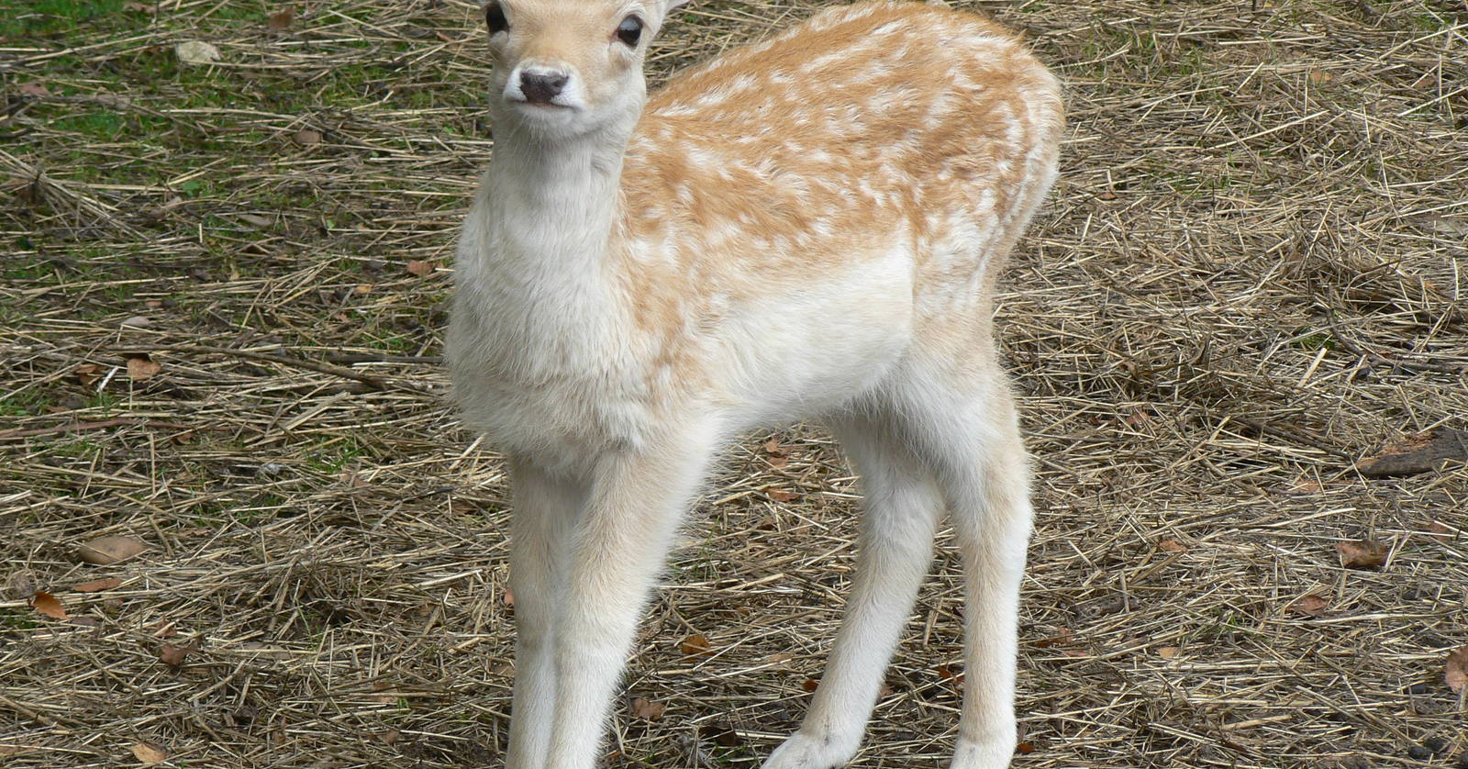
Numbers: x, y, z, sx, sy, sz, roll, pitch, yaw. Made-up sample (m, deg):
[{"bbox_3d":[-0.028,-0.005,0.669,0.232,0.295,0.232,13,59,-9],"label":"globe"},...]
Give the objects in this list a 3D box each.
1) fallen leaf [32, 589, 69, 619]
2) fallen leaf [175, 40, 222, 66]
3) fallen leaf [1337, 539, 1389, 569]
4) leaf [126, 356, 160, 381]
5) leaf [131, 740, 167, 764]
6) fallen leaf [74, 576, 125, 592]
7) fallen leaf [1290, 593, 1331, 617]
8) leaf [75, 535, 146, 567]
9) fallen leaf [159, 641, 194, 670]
[{"bbox_3d":[-0.468,0.151,5.526,0.025,0.012,0.028,0,17,0],"label":"fallen leaf"},{"bbox_3d":[-0.466,-0.288,7.004,0.041,0.013,0.038,0,17,0],"label":"fallen leaf"},{"bbox_3d":[0.440,0.118,5.635,0.037,0.013,0.029,0,17,0],"label":"fallen leaf"},{"bbox_3d":[-0.446,-0.012,6.079,0.026,0.010,0.030,0,17,0],"label":"leaf"},{"bbox_3d":[-0.380,0.239,5.235,0.024,0.008,0.025,0,17,0],"label":"leaf"},{"bbox_3d":[-0.440,0.139,5.579,0.036,0.006,0.019,0,17,0],"label":"fallen leaf"},{"bbox_3d":[0.395,0.151,5.531,0.028,0.008,0.028,0,17,0],"label":"fallen leaf"},{"bbox_3d":[-0.435,0.116,5.641,0.048,0.013,0.032,0,17,0],"label":"leaf"},{"bbox_3d":[-0.375,0.182,5.421,0.025,0.012,0.026,0,17,0],"label":"fallen leaf"}]

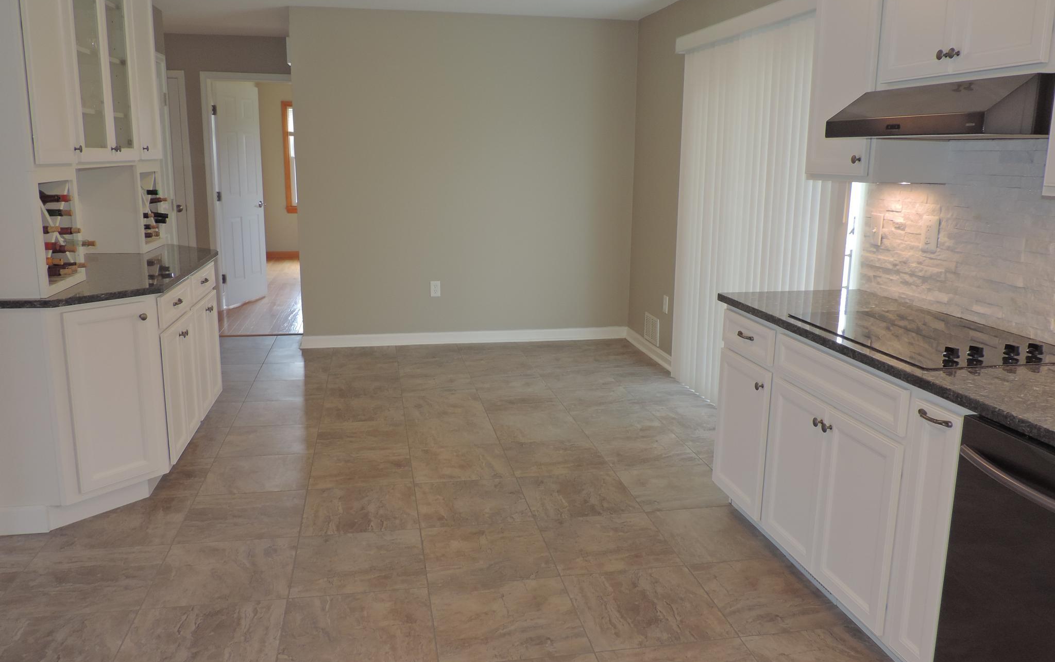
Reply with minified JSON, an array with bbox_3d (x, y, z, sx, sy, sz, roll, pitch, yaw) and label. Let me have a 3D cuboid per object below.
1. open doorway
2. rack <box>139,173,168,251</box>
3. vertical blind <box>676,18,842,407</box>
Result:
[{"bbox_3d":[-2.372,-1.206,7.620,0.900,2.100,0.150,-2,12,-10],"label":"open doorway"},{"bbox_3d":[-2.200,-0.669,4.660,0.310,0.441,0.450,-2,12,-10],"label":"rack"},{"bbox_3d":[1.139,-0.508,4.478,0.085,2.040,1.940,-2,12,-10],"label":"vertical blind"}]

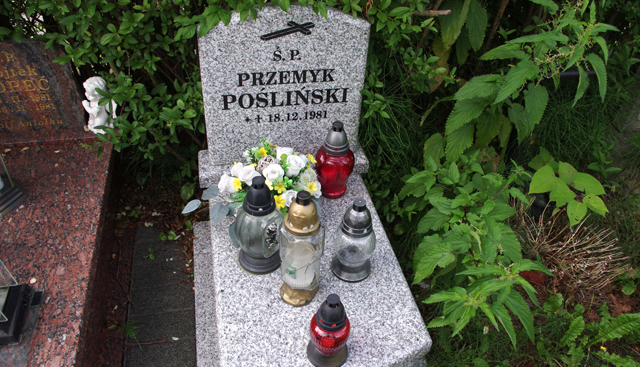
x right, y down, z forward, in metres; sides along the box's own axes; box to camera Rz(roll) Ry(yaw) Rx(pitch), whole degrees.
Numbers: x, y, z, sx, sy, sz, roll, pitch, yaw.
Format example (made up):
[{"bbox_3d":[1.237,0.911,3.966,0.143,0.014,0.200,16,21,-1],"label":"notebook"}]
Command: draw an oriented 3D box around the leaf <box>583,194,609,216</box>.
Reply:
[{"bbox_3d":[0.999,0.080,1.728,0.054,0.025,0.092,-36,58,-7],"label":"leaf"}]

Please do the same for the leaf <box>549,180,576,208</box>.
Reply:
[{"bbox_3d":[0.879,0.034,1.764,0.103,0.025,0.104,-40,60,-10],"label":"leaf"}]

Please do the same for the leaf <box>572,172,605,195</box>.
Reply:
[{"bbox_3d":[0.992,0.003,1.759,0.111,0.025,0.088,24,70,25],"label":"leaf"}]

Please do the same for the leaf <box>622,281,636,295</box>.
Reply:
[{"bbox_3d":[1.059,0.360,1.639,0.047,0.015,0.040,-33,53,-12],"label":"leaf"}]

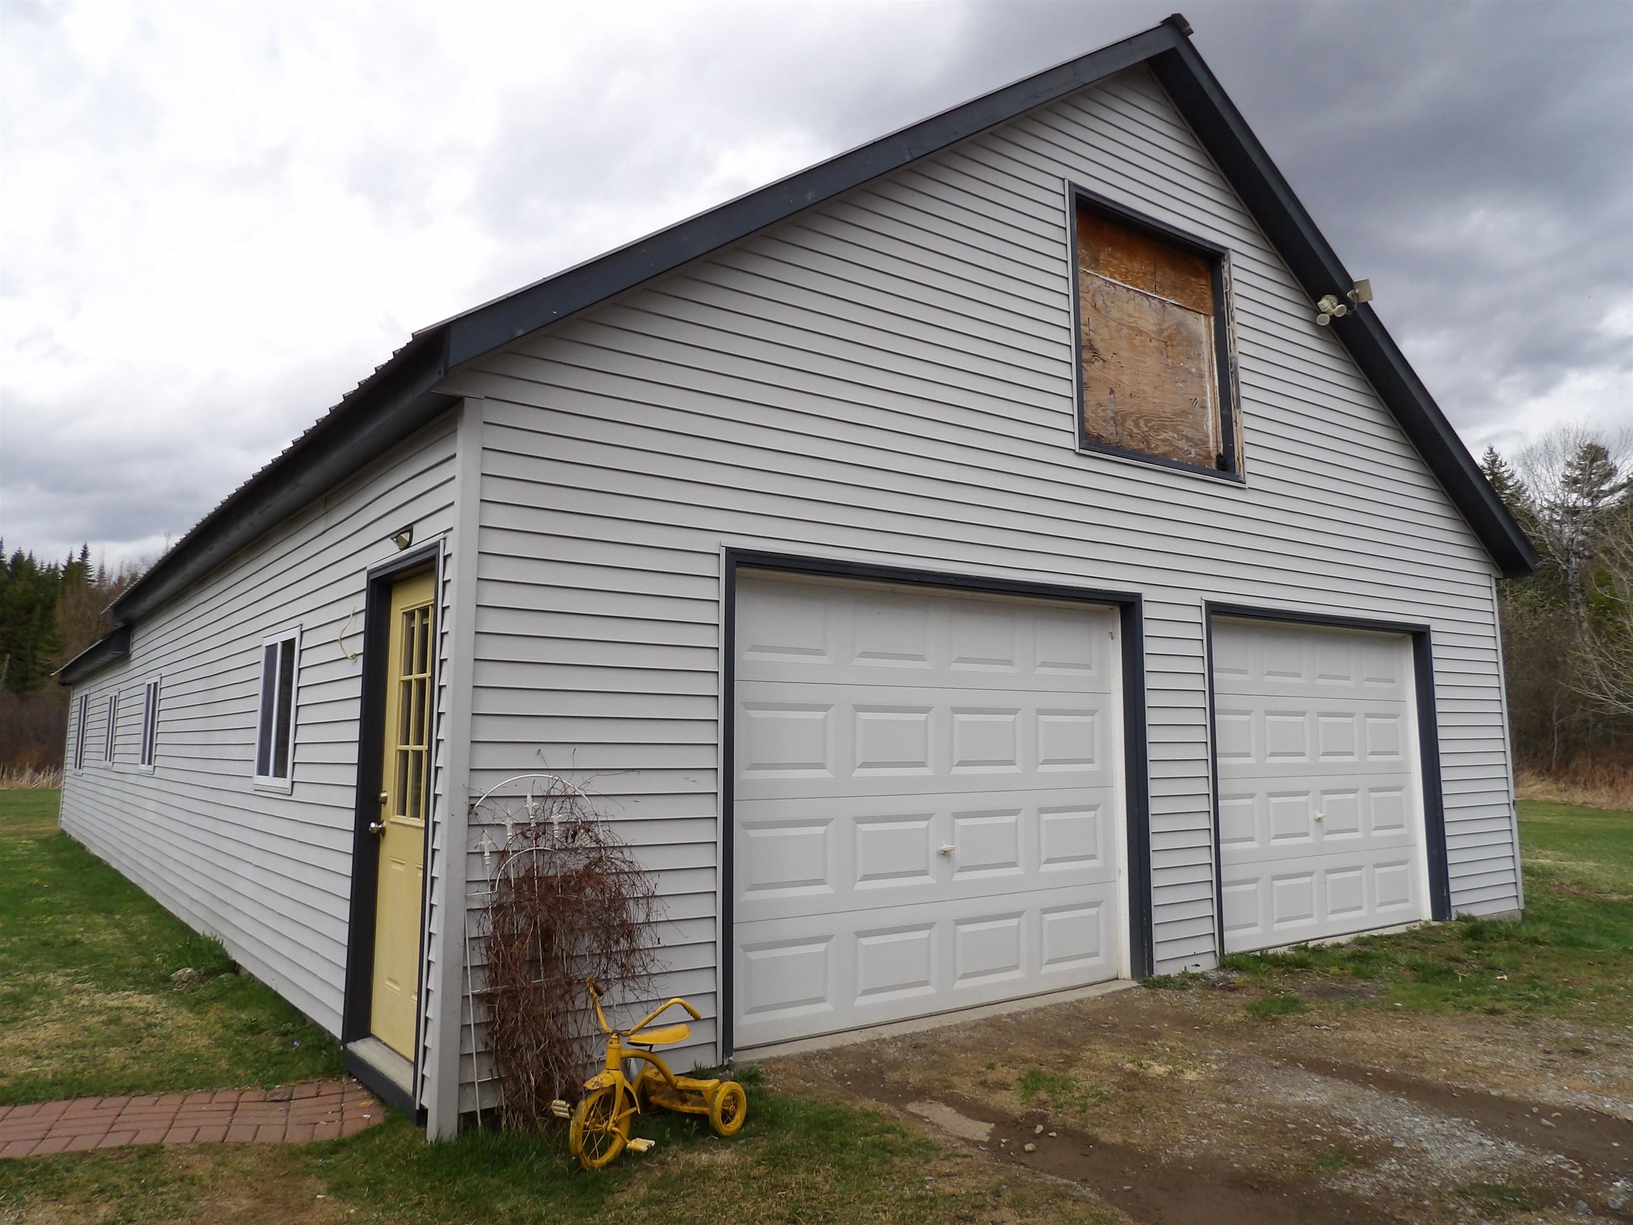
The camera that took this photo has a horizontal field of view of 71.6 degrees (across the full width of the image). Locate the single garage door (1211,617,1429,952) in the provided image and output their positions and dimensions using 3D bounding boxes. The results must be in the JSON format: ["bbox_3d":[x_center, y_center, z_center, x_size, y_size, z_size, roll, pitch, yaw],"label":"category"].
[{"bbox_3d":[3.477,1.128,7.786,2.740,2.140,0.100,5,-9,-37],"label":"single garage door"}]

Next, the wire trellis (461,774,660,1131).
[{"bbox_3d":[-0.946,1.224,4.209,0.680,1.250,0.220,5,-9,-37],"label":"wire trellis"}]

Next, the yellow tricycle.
[{"bbox_3d":[-0.609,1.551,3.900,0.450,0.570,0.700,-4,-8,31],"label":"yellow tricycle"}]

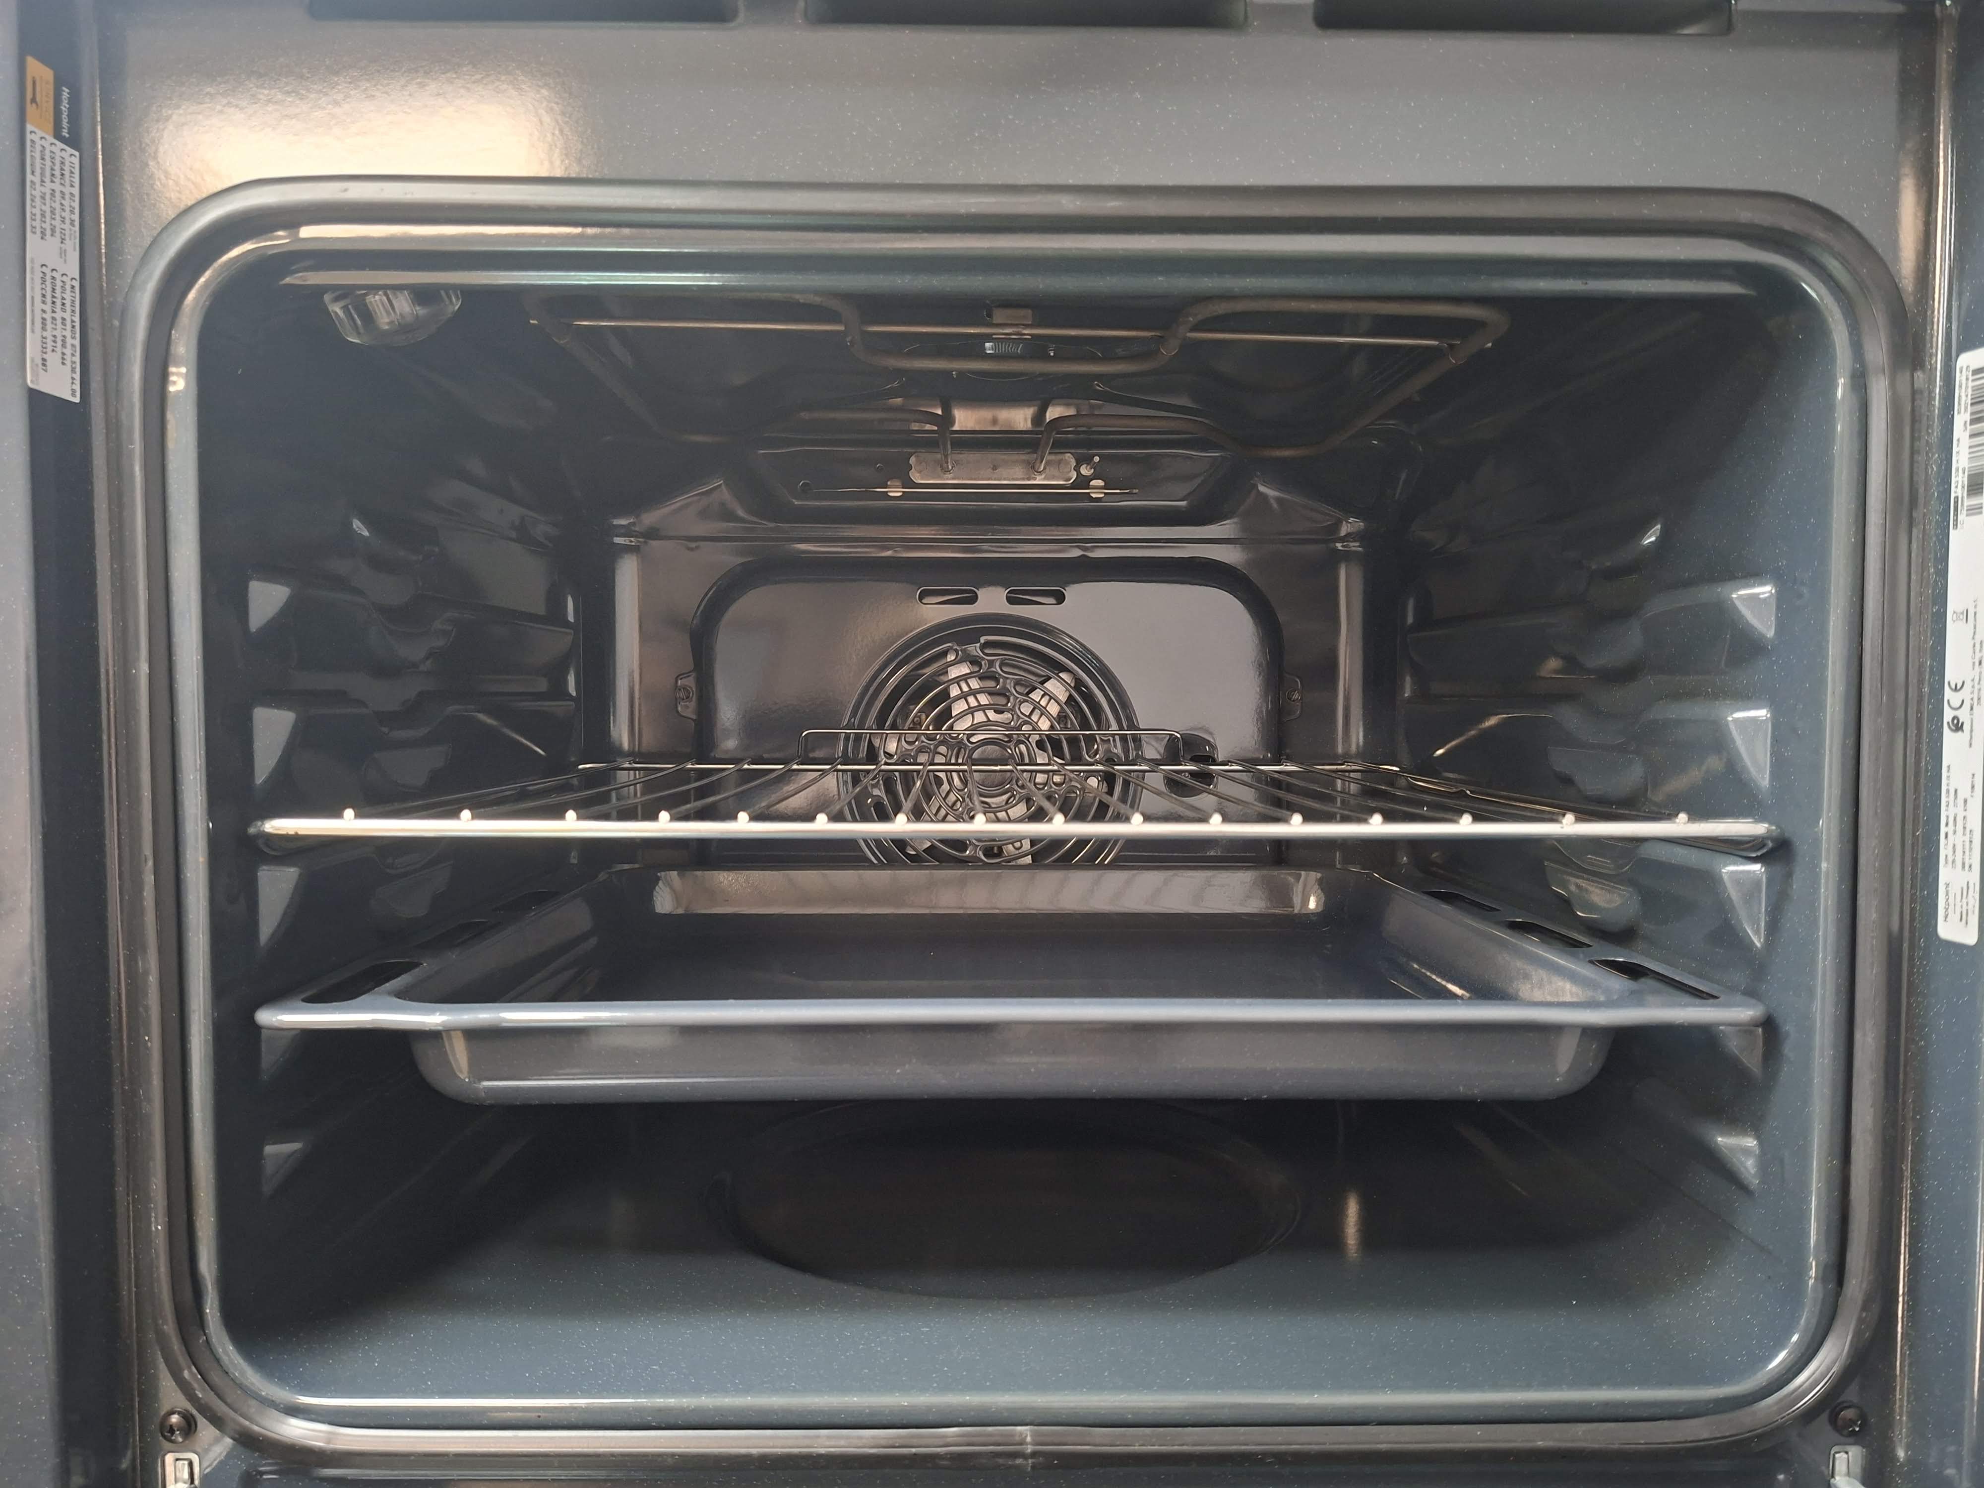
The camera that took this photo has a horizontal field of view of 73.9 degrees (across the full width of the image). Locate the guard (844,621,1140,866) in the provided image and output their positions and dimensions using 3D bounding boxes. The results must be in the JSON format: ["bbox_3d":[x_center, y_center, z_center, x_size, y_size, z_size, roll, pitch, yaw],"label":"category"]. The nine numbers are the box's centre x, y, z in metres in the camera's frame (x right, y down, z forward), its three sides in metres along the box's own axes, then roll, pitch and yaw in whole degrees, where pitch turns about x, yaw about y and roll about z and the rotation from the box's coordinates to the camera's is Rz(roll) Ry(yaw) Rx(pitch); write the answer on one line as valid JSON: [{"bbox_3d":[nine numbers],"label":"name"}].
[{"bbox_3d":[0.000,0.014,0.775,0.175,0.175,0.020,0,2,-1],"label":"guard"}]

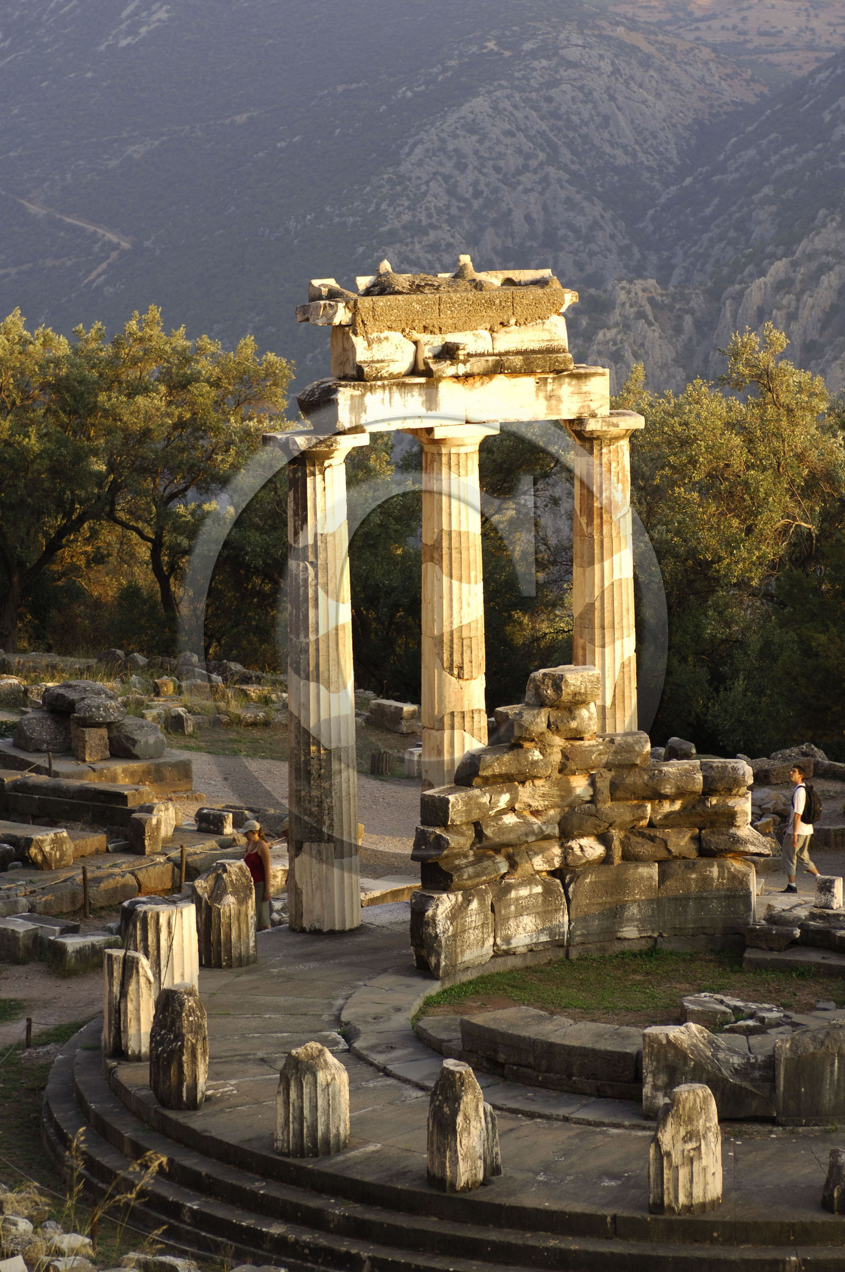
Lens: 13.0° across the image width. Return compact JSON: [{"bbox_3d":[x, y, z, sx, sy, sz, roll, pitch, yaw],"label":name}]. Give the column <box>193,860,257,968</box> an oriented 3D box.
[{"bbox_3d":[-2.334,3.179,42.904,0.850,1.180,0.850,0,9,0],"label":"column"}]

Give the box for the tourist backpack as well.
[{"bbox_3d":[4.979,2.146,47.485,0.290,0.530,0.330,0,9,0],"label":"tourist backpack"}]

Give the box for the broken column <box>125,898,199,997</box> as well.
[{"bbox_3d":[-2.931,3.526,41.061,0.850,1.100,0.850,0,9,0],"label":"broken column"}]

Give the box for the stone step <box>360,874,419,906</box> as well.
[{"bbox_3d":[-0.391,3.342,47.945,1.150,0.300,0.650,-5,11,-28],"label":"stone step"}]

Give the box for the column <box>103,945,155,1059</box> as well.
[{"bbox_3d":[-3.020,3.840,39.118,0.720,1.110,0.800,0,9,0],"label":"column"}]

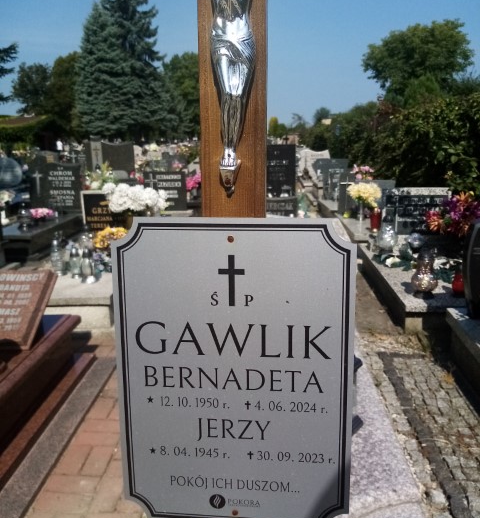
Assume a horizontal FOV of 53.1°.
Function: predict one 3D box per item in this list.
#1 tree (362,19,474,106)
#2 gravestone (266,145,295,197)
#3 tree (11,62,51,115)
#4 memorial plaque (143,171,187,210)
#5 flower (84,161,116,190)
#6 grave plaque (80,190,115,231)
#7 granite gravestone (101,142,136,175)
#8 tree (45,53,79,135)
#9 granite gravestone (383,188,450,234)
[{"bbox_3d":[10.395,-10.056,28.364,6.522,7.445,6.522,1,15,3],"label":"tree"},{"bbox_3d":[0.538,-1.250,6.870,0.517,0.755,0.120,1,15,3],"label":"gravestone"},{"bbox_3d":[-21.221,-16.040,49.536,4.500,8.044,4.500,1,15,3],"label":"tree"},{"bbox_3d":[-1.049,-0.963,6.834,0.621,0.563,0.100,1,15,3],"label":"memorial plaque"},{"bbox_3d":[-1.782,-1.039,6.140,0.409,0.405,0.340,1,15,3],"label":"flower"},{"bbox_3d":[-1.389,-0.488,5.097,0.546,0.488,0.100,1,15,3],"label":"grave plaque"},{"bbox_3d":[-2.603,-2.121,10.300,0.720,0.760,0.140,1,14,3],"label":"granite gravestone"},{"bbox_3d":[-16.524,-15.090,45.650,4.356,8.221,4.356,1,15,3],"label":"tree"},{"bbox_3d":[1.890,-0.510,5.154,0.710,0.524,0.120,1,15,3],"label":"granite gravestone"}]

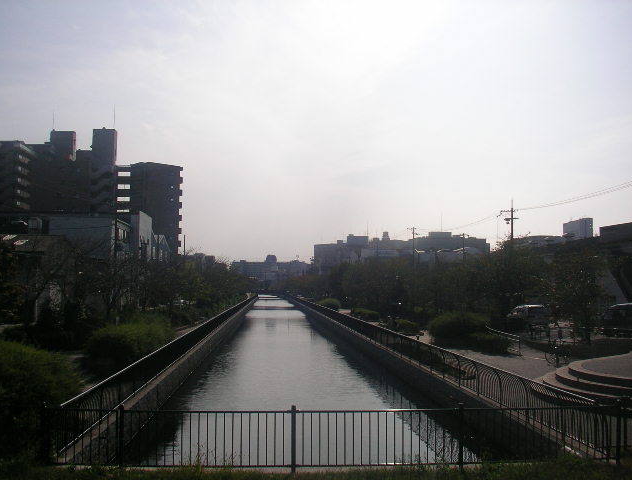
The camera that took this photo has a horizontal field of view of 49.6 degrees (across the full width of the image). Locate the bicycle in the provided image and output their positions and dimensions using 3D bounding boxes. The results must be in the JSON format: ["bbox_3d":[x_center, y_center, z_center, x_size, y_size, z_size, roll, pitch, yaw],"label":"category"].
[{"bbox_3d":[9.024,4.268,25.562,1.700,1.000,0.550,4,-6,-44],"label":"bicycle"}]

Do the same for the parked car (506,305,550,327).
[{"bbox_3d":[16.376,5.823,52.720,3.400,1.680,1.500,0,-4,-3],"label":"parked car"}]

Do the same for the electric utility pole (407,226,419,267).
[{"bbox_3d":[15.229,4.346,107.963,1.800,12.500,0.700,0,-4,-6],"label":"electric utility pole"}]

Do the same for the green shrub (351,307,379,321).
[{"bbox_3d":[4.499,6.764,62.177,2.600,1.200,2.000,0,-4,-4],"label":"green shrub"}]

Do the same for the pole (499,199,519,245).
[{"bbox_3d":[19.760,1.908,70.040,2.000,12.000,0.800,0,-4,-6],"label":"pole"}]

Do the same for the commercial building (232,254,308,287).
[{"bbox_3d":[-31.892,23.920,479.509,53.000,26.000,20.000,0,-4,-4],"label":"commercial building"}]

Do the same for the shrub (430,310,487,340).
[{"bbox_3d":[7.968,4.842,38.253,3.100,1.650,2.500,0,-4,-4],"label":"shrub"}]

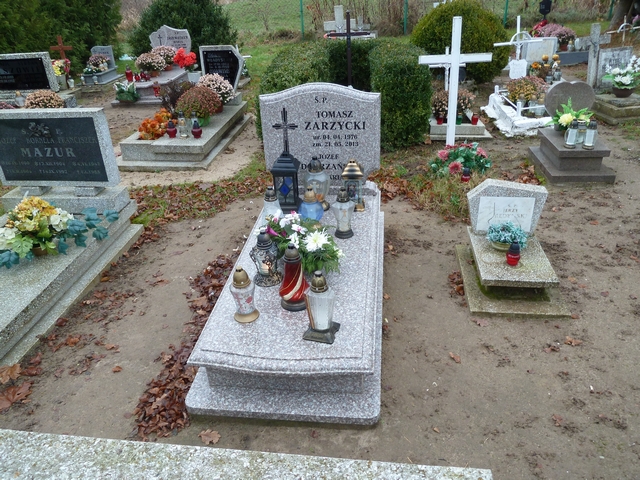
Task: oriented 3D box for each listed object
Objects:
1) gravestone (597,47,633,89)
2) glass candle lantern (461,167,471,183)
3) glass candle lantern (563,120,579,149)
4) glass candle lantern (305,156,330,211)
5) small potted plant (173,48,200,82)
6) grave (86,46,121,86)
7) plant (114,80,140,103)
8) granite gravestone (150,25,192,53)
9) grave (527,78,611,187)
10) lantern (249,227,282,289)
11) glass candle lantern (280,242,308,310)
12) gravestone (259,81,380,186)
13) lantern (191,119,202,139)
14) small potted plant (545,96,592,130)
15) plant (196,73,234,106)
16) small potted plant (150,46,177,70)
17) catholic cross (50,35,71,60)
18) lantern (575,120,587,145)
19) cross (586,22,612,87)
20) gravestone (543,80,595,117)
[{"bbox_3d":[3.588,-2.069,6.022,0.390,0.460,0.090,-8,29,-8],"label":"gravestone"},{"bbox_3d":[1.262,-0.568,4.301,0.077,0.130,0.077,1,30,7],"label":"glass candle lantern"},{"bbox_3d":[2.141,-0.904,4.236,0.115,0.235,0.115,0,26,6],"label":"glass candle lantern"},{"bbox_3d":[-0.019,-0.401,3.425,0.172,0.352,0.172,1,30,7],"label":"glass candle lantern"},{"bbox_3d":[-2.336,-3.041,8.800,0.460,0.560,0.420,0,26,6],"label":"small potted plant"},{"bbox_3d":[-3.959,-3.152,8.954,0.516,0.551,0.858,1,30,7],"label":"grave"},{"bbox_3d":[-2.770,-2.118,7.160,0.340,0.260,0.280,1,29,7],"label":"plant"},{"bbox_3d":[-2.680,-3.502,9.131,0.780,0.720,0.085,0,23,6],"label":"granite gravestone"},{"bbox_3d":[2.247,-0.970,4.379,0.521,0.704,0.744,1,30,7],"label":"grave"},{"bbox_3d":[-0.286,0.086,2.635,0.172,0.301,0.161,1,30,7],"label":"lantern"},{"bbox_3d":[-0.129,0.166,2.346,0.140,0.342,0.140,1,28,7],"label":"glass candle lantern"},{"bbox_3d":[0.013,-0.729,3.529,0.826,0.716,0.085,1,25,7],"label":"gravestone"},{"bbox_3d":[-1.269,-1.145,5.137,0.108,0.172,0.108,0,26,6],"label":"lantern"},{"bbox_3d":[2.200,-1.081,4.384,0.360,0.280,0.260,1,29,7],"label":"small potted plant"},{"bbox_3d":[-1.278,-1.787,6.103,0.420,0.440,0.420,0,26,6],"label":"plant"},{"bbox_3d":[-2.515,-2.933,8.101,0.440,0.330,0.420,1,29,7],"label":"small potted plant"},{"bbox_3d":[-4.548,-3.153,8.861,0.380,0.885,0.060,5,27,4],"label":"catholic cross"},{"bbox_3d":[2.173,-0.893,4.138,0.073,0.188,0.073,1,29,7],"label":"lantern"},{"bbox_3d":[3.420,-2.276,6.208,0.411,0.770,0.122,-8,28,1],"label":"cross"},{"bbox_3d":[2.261,-1.218,4.558,0.446,0.452,0.093,1,30,7],"label":"gravestone"}]

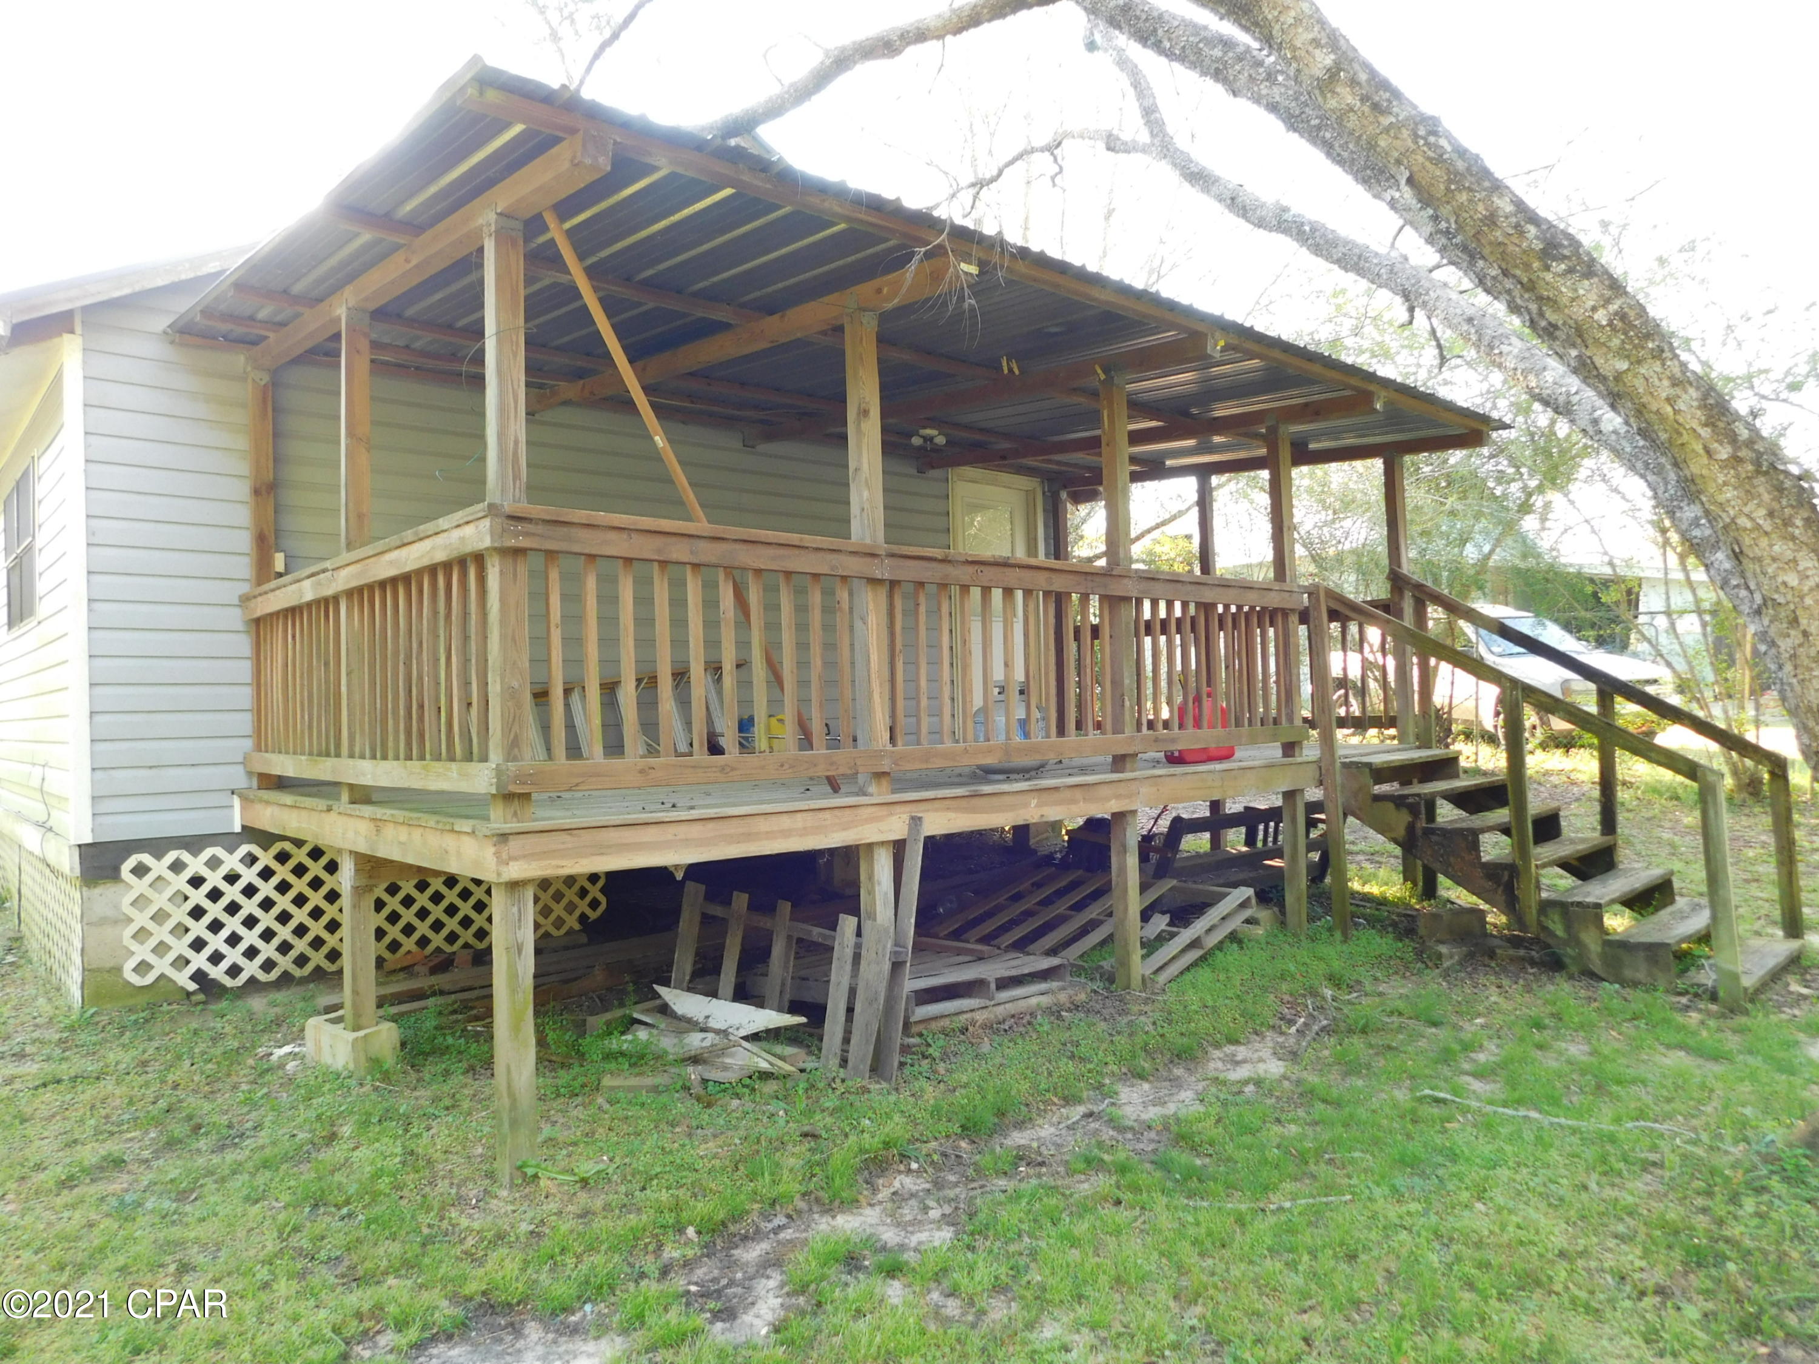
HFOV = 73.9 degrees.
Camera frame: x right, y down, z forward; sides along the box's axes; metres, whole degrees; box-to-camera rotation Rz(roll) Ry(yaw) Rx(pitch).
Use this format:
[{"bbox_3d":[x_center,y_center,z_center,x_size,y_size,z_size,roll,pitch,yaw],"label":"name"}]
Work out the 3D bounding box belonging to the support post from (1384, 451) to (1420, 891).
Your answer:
[{"bbox_3d":[3.006,-0.066,7.405,0.090,2.650,0.089,0,-2,-42],"label":"support post"}]

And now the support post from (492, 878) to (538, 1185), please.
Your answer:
[{"bbox_3d":[-1.182,1.032,3.620,0.089,0.880,0.089,0,-2,-42],"label":"support post"}]

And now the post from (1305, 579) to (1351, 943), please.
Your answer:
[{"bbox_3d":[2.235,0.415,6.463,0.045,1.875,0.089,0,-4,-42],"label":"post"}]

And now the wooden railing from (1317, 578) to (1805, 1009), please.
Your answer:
[{"bbox_3d":[3.201,0.361,6.202,1.180,2.080,2.000,0,-2,-42],"label":"wooden railing"}]

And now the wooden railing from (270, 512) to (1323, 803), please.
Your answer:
[{"bbox_3d":[-0.515,-0.048,6.162,4.540,0.849,3.000,0,-2,-42],"label":"wooden railing"}]

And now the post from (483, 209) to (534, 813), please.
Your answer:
[{"bbox_3d":[-1.214,-0.486,3.659,0.089,1.822,0.089,0,-2,-42],"label":"post"}]

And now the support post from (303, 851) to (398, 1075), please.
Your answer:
[{"bbox_3d":[-2.183,1.071,4.746,0.195,0.840,0.420,0,-2,-42],"label":"support post"}]

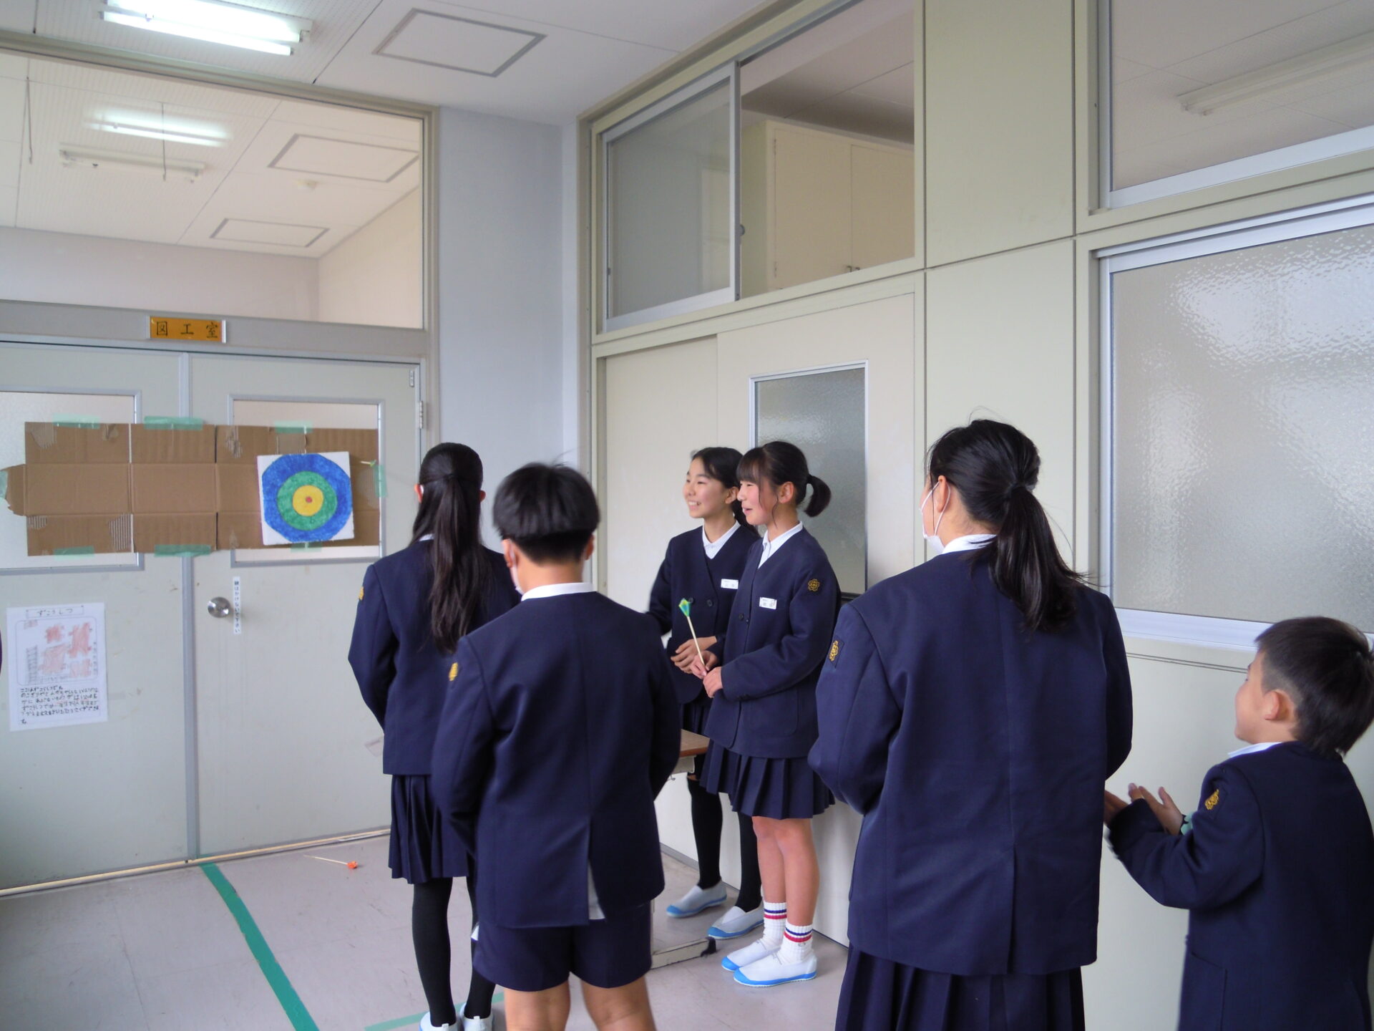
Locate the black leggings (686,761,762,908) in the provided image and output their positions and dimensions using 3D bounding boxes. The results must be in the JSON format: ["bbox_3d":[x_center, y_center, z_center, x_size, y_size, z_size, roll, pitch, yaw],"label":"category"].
[{"bbox_3d":[0.123,1.016,3.584,0.160,0.450,0.300,-2,2,-33],"label":"black leggings"}]

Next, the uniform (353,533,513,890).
[{"bbox_3d":[-0.631,0.496,2.860,0.460,0.850,0.300,-1,2,-25],"label":"uniform"}]

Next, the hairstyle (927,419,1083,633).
[{"bbox_3d":[0.487,0.015,1.718,0.175,0.325,0.255,-1,2,-28],"label":"hairstyle"}]

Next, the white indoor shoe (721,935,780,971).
[{"bbox_3d":[0.219,1.264,3.248,0.240,0.082,0.090,-1,2,-17],"label":"white indoor shoe"}]

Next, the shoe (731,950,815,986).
[{"bbox_3d":[0.253,1.267,3.149,0.243,0.082,0.090,-1,2,-9],"label":"shoe"}]

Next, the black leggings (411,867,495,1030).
[{"bbox_3d":[-0.590,1.101,2.860,0.225,0.420,0.150,-1,2,-25],"label":"black leggings"}]

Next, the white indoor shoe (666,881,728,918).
[{"bbox_3d":[0.031,1.254,3.680,0.230,0.072,0.088,-2,2,-34],"label":"white indoor shoe"}]

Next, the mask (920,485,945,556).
[{"bbox_3d":[0.436,0.011,1.815,0.135,0.125,0.110,-1,2,-28],"label":"mask"}]

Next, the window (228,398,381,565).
[{"bbox_3d":[-1.477,-0.131,4.357,0.590,0.640,0.040,-2,2,-33],"label":"window"}]

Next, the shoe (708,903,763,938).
[{"bbox_3d":[0.164,1.255,3.507,0.240,0.082,0.090,-2,2,-42],"label":"shoe"}]

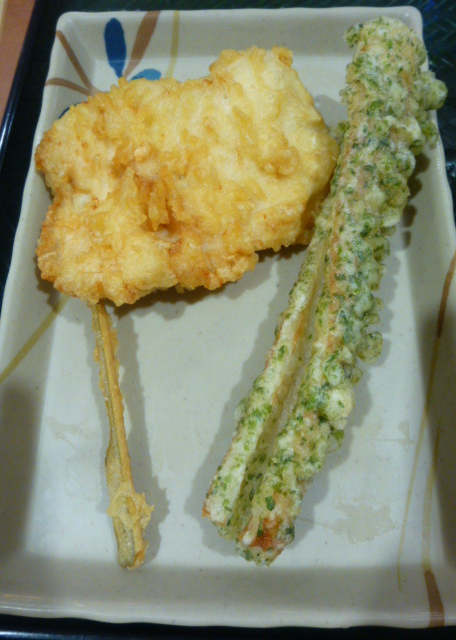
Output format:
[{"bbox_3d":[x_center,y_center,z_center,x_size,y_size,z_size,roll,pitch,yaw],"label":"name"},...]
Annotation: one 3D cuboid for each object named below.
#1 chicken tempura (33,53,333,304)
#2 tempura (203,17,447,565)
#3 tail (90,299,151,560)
[{"bbox_3d":[-0.015,-0.055,0.161,0.104,0.026,0.098,-10,70,-2],"label":"chicken tempura"},{"bbox_3d":[0.036,-0.024,0.146,0.033,0.026,0.178,17,74,8],"label":"tempura"},{"bbox_3d":[-0.033,0.031,0.136,0.009,0.008,0.075,-11,73,-3],"label":"tail"}]

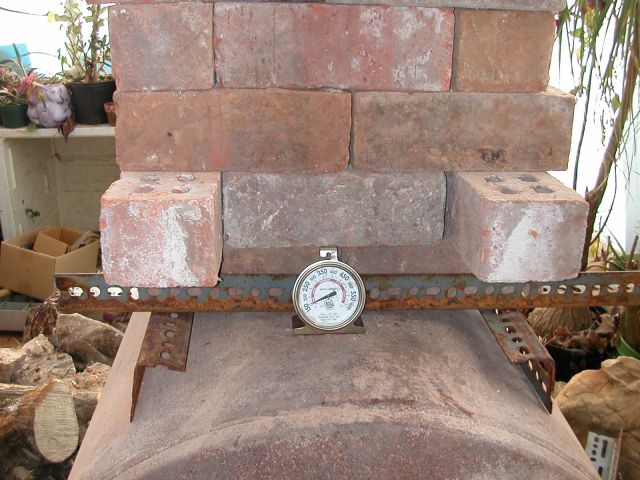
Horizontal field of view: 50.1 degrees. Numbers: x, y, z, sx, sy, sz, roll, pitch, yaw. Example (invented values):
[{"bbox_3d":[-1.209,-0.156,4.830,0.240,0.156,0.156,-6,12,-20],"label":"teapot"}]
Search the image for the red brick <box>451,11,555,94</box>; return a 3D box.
[{"bbox_3d":[0.156,-0.202,0.709,0.087,0.071,0.204,-1,19,-5],"label":"red brick"}]

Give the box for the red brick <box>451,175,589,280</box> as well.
[{"bbox_3d":[0.168,-0.032,0.652,0.083,0.071,0.204,0,19,-4],"label":"red brick"}]

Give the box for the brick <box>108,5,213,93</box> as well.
[{"bbox_3d":[-0.143,-0.198,0.680,0.085,0.071,0.204,-1,19,-6],"label":"brick"}]

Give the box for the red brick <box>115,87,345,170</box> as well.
[{"bbox_3d":[-0.078,-0.109,0.642,0.203,0.071,0.089,-1,19,-6],"label":"red brick"}]

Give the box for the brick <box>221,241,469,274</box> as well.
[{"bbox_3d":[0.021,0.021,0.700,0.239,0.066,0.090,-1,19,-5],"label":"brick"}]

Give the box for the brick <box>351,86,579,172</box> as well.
[{"bbox_3d":[0.127,-0.112,0.663,0.202,0.071,0.089,-1,19,-5],"label":"brick"}]

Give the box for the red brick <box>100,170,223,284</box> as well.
[{"bbox_3d":[-0.132,-0.031,0.629,0.086,0.071,0.204,0,19,-4],"label":"red brick"}]

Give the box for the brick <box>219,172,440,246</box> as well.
[{"bbox_3d":[0.011,-0.042,0.670,0.203,0.071,0.089,-1,19,-6],"label":"brick"}]

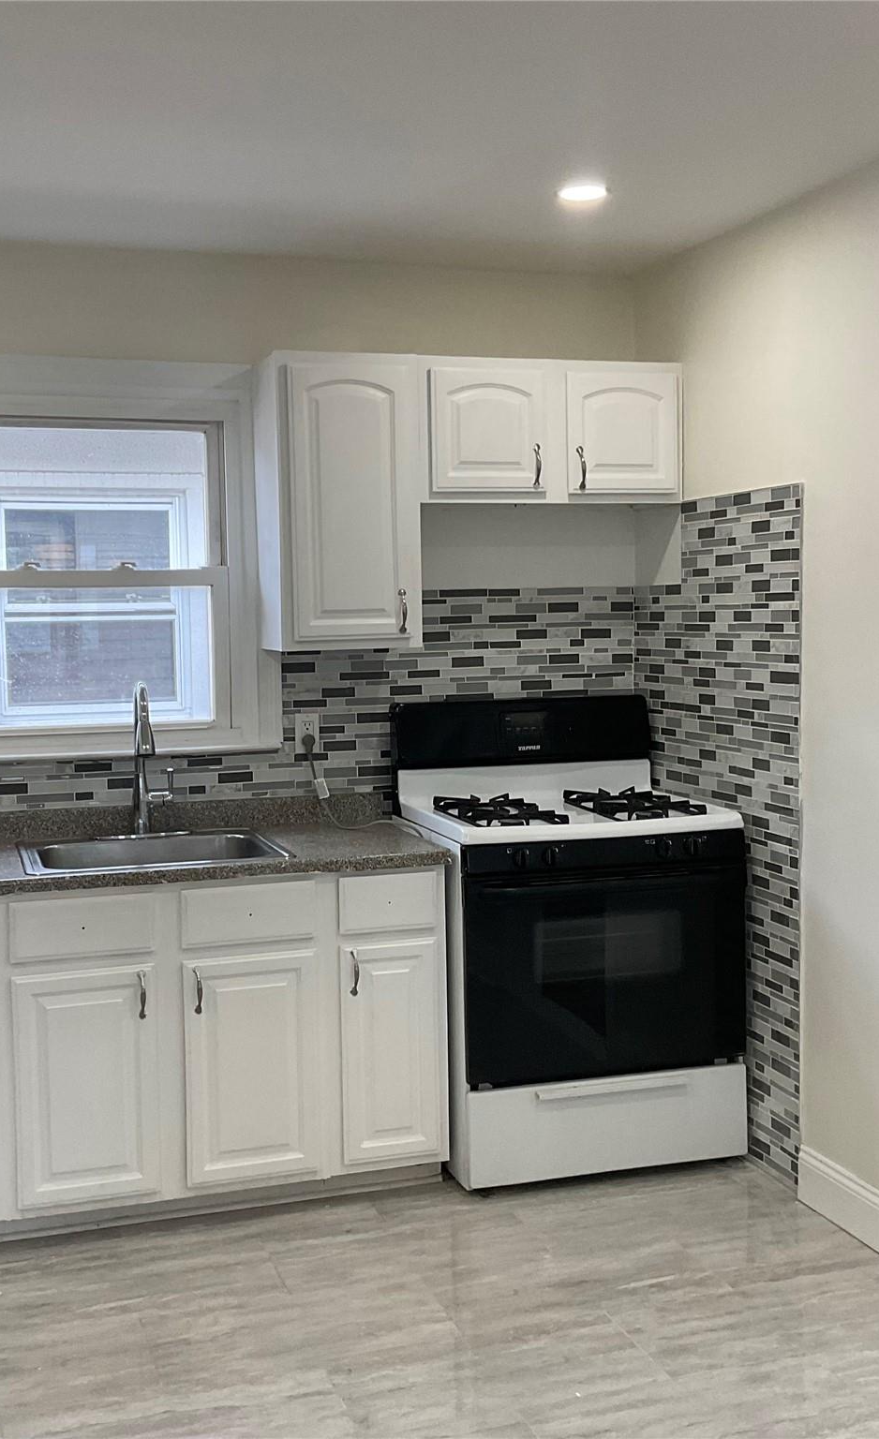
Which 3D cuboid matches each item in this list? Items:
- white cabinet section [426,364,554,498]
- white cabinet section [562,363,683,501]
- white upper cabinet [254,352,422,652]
[{"bbox_3d":[0.087,-0.776,4.417,0.363,0.362,0.327,-2,4,-18],"label":"white cabinet section"},{"bbox_3d":[0.451,-0.791,4.535,0.371,0.362,0.327,-2,4,-18],"label":"white cabinet section"},{"bbox_3d":[-0.273,-0.568,4.302,0.381,0.762,0.325,-2,4,-17],"label":"white upper cabinet"}]

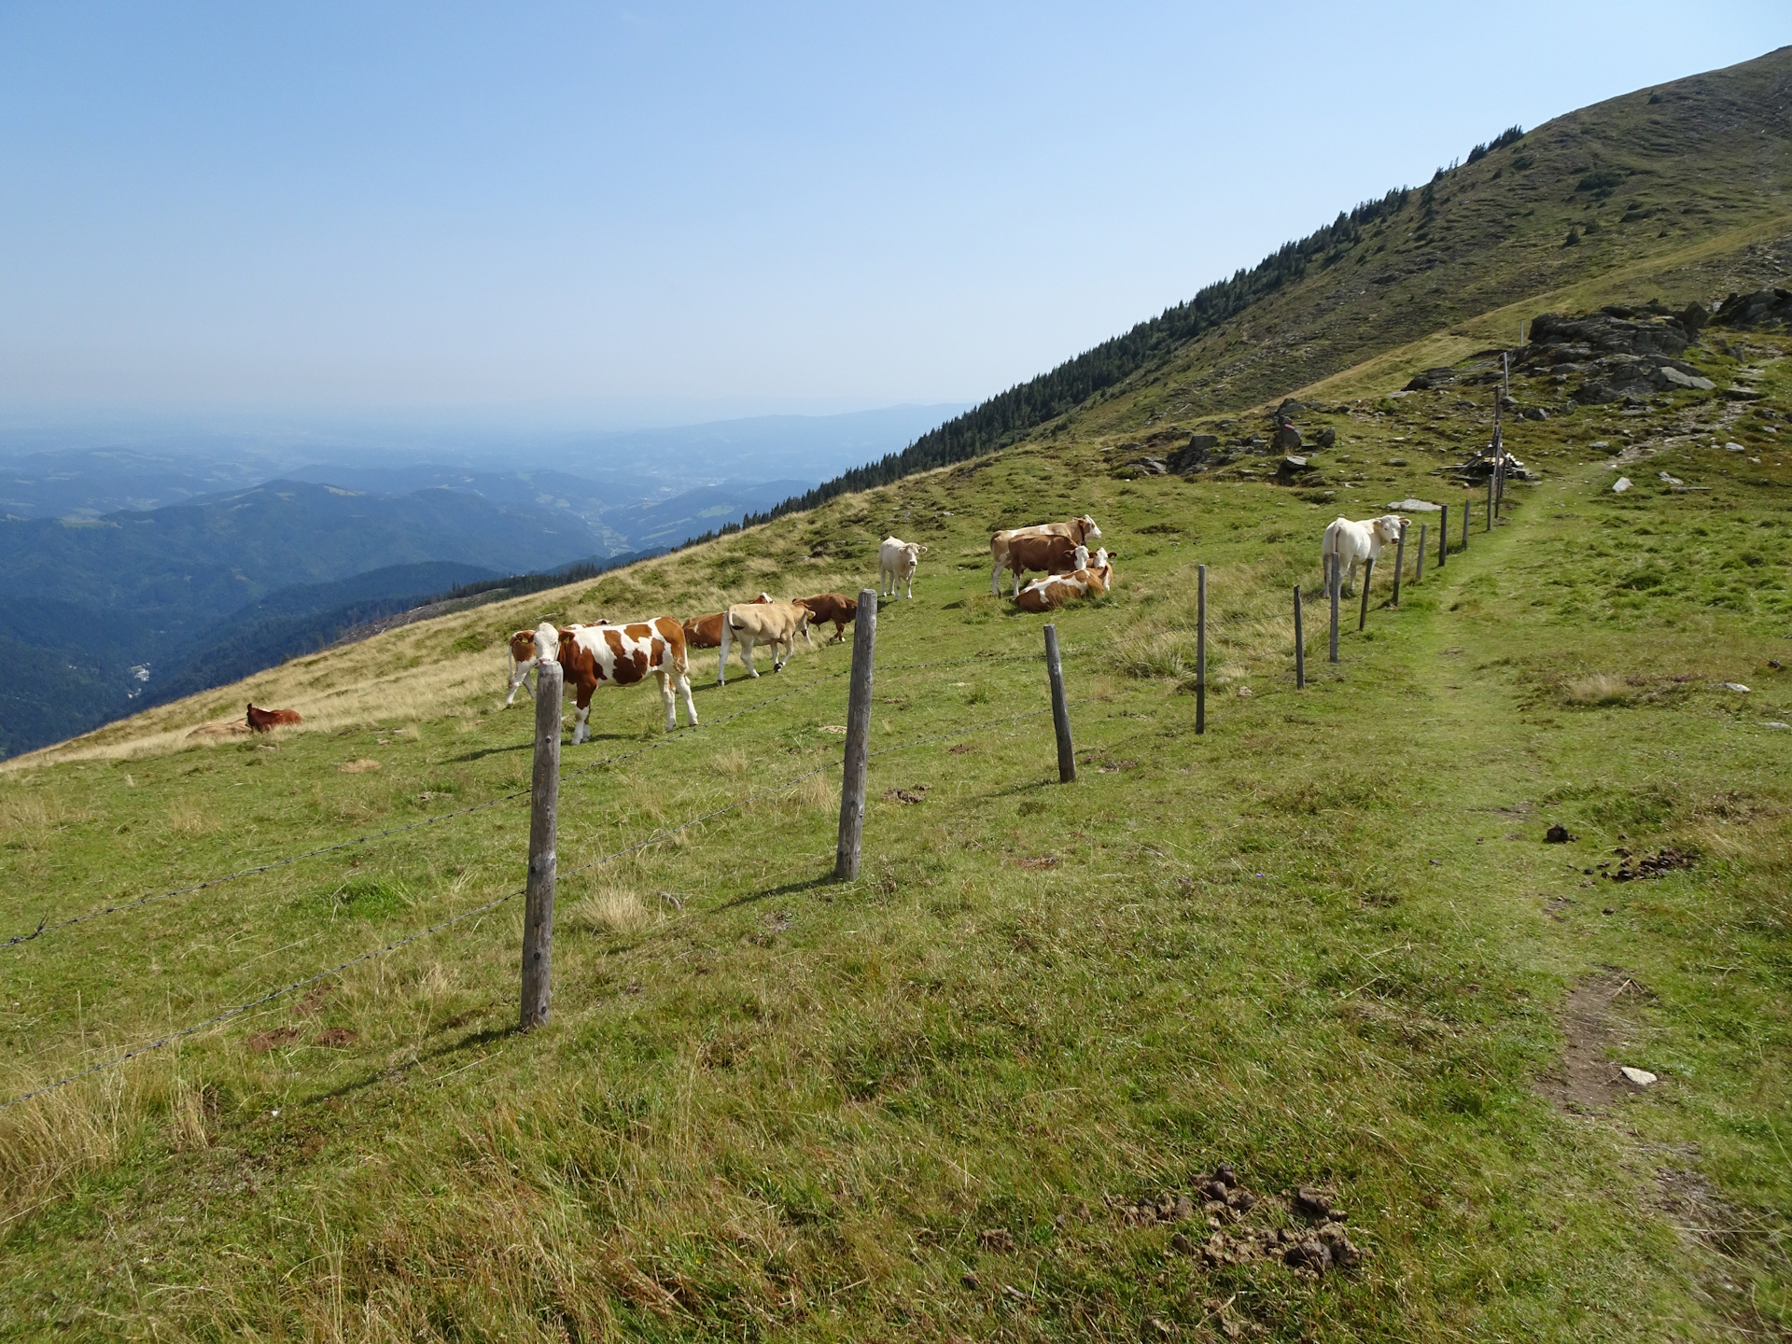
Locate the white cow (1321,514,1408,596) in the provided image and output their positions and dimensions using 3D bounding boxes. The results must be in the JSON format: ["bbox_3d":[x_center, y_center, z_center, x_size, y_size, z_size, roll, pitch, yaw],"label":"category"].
[{"bbox_3d":[7.653,-1.891,20.200,1.650,1.330,0.680,-12,18,-42],"label":"white cow"}]

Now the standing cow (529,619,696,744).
[{"bbox_3d":[-2.981,0.086,13.200,1.700,1.280,0.580,-3,14,-14],"label":"standing cow"}]

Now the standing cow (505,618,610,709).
[{"bbox_3d":[-5.383,-0.159,20.200,1.950,1.280,0.620,-1,13,-5],"label":"standing cow"}]

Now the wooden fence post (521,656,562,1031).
[{"bbox_3d":[-1.149,0.580,4.052,0.087,1.299,0.087,6,13,-1],"label":"wooden fence post"}]

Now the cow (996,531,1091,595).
[{"bbox_3d":[2.802,-1.934,22.700,1.650,1.180,0.580,8,15,29],"label":"cow"}]

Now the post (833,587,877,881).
[{"bbox_3d":[-0.164,0.285,5.301,0.095,1.298,0.095,4,13,-1],"label":"post"}]

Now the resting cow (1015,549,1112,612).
[{"bbox_3d":[2.962,-1.611,22.000,1.650,1.020,0.800,-4,13,-18],"label":"resting cow"}]

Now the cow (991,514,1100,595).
[{"bbox_3d":[2.852,-2.208,23.700,2.000,1.440,0.600,0,13,-2],"label":"cow"}]

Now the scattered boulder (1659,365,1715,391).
[{"bbox_3d":[27.056,-10.056,42.500,1.650,0.750,1.100,6,14,24],"label":"scattered boulder"}]

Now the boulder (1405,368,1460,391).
[{"bbox_3d":[19.420,-10.597,45.000,1.800,0.750,1.200,5,13,19],"label":"boulder"}]

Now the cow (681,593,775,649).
[{"bbox_3d":[-3.441,-1.029,25.500,1.900,1.100,0.750,-2,13,-8],"label":"cow"}]

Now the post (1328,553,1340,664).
[{"bbox_3d":[5.021,-0.733,14.200,0.085,1.250,0.085,-3,13,1],"label":"post"}]

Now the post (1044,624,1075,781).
[{"bbox_3d":[1.129,0.218,8.600,0.095,1.100,0.095,-8,13,2],"label":"post"}]

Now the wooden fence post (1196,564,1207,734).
[{"bbox_3d":[2.348,-0.164,9.548,0.063,1.328,0.063,-2,13,1],"label":"wooden fence post"}]

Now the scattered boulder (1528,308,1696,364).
[{"bbox_3d":[27.448,-12.980,48.000,5.500,1.850,3.200,6,14,24],"label":"scattered boulder"}]

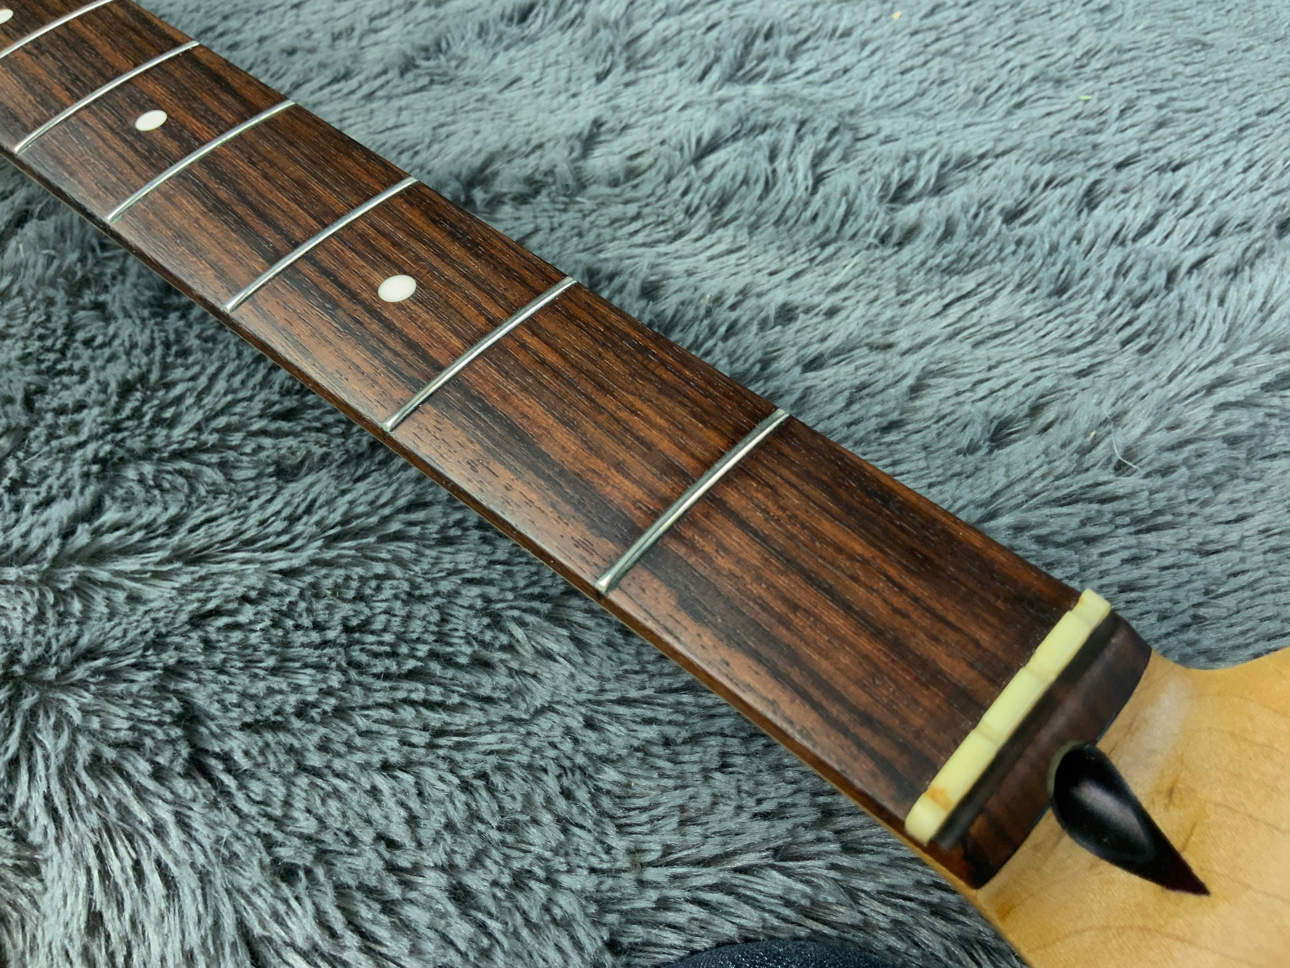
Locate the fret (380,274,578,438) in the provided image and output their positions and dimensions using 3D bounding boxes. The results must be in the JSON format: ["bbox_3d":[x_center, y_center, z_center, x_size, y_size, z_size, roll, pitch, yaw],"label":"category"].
[{"bbox_3d":[-0.026,-0.022,0.173,0.002,0.002,0.041,35,66,28],"label":"fret"}]

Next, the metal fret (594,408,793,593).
[{"bbox_3d":[0.007,0.001,0.151,0.002,0.002,0.039,35,66,28],"label":"metal fret"}]

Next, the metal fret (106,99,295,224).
[{"bbox_3d":[-0.087,-0.065,0.212,0.002,0.002,0.044,35,66,28],"label":"metal fret"}]

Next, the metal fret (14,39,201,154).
[{"bbox_3d":[-0.114,-0.084,0.230,0.002,0.002,0.045,35,66,28],"label":"metal fret"}]

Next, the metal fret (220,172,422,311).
[{"bbox_3d":[-0.058,-0.044,0.193,0.002,0.002,0.043,35,66,28],"label":"metal fret"}]

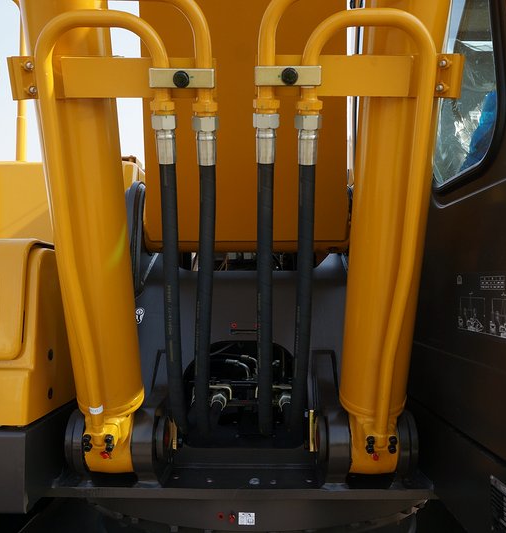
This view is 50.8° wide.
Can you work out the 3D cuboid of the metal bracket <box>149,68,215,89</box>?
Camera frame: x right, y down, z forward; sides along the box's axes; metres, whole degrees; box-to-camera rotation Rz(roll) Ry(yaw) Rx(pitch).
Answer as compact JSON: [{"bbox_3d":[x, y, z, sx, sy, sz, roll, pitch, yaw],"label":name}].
[{"bbox_3d":[-0.126,-0.336,0.953,0.117,0.034,0.035,0,21,1],"label":"metal bracket"}]

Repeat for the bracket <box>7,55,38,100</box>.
[{"bbox_3d":[-0.446,-0.367,1.035,0.054,0.080,0.035,0,21,1],"label":"bracket"}]

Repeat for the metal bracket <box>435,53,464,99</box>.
[{"bbox_3d":[0.380,-0.370,1.035,0.054,0.080,0.035,0,21,1],"label":"metal bracket"}]

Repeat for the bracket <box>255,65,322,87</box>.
[{"bbox_3d":[0.064,-0.340,0.953,0.117,0.034,0.035,0,21,1],"label":"bracket"}]

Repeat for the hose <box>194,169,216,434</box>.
[{"bbox_3d":[-0.098,0.090,1.095,0.035,0.599,0.050,2,17,0],"label":"hose"}]

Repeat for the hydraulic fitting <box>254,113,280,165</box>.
[{"bbox_3d":[0.025,-0.235,0.985,0.047,0.090,0.047,0,21,1],"label":"hydraulic fitting"}]

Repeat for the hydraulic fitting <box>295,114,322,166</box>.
[{"bbox_3d":[0.102,-0.234,0.985,0.047,0.090,0.047,0,21,1],"label":"hydraulic fitting"}]

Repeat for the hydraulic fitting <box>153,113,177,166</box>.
[{"bbox_3d":[-0.162,-0.235,0.985,0.047,0.090,0.047,0,21,1],"label":"hydraulic fitting"}]

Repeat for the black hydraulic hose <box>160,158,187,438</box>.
[{"bbox_3d":[-0.158,0.085,1.095,0.038,0.596,0.050,0,17,1],"label":"black hydraulic hose"}]

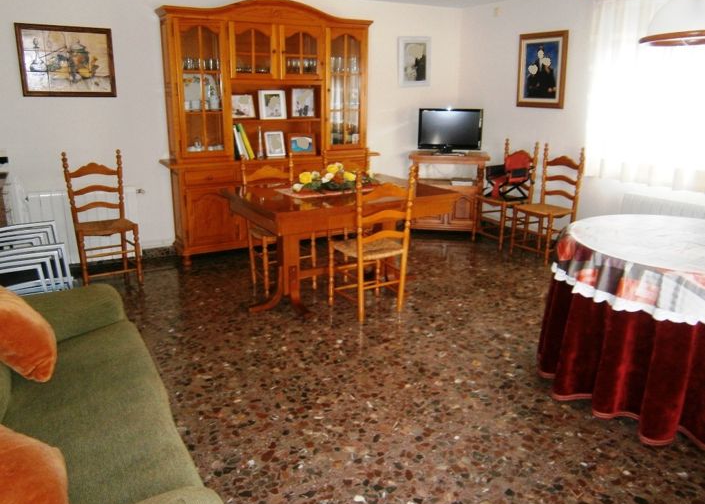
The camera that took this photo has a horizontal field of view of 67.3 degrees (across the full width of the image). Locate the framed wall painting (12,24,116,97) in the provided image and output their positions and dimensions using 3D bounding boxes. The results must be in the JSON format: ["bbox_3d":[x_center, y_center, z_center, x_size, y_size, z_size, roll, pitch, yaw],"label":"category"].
[{"bbox_3d":[-2.248,-1.506,4.189,0.670,0.532,0.039,-9,19,-28],"label":"framed wall painting"}]

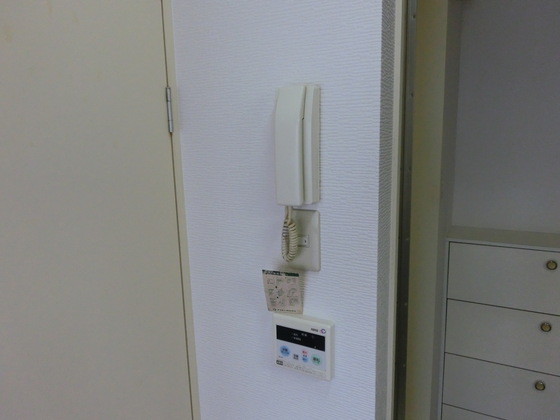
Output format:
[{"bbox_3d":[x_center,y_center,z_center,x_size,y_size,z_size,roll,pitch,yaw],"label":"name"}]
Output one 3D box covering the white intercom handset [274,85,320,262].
[{"bbox_3d":[0.034,-0.059,0.745,0.065,0.322,0.060,4,11,28],"label":"white intercom handset"}]

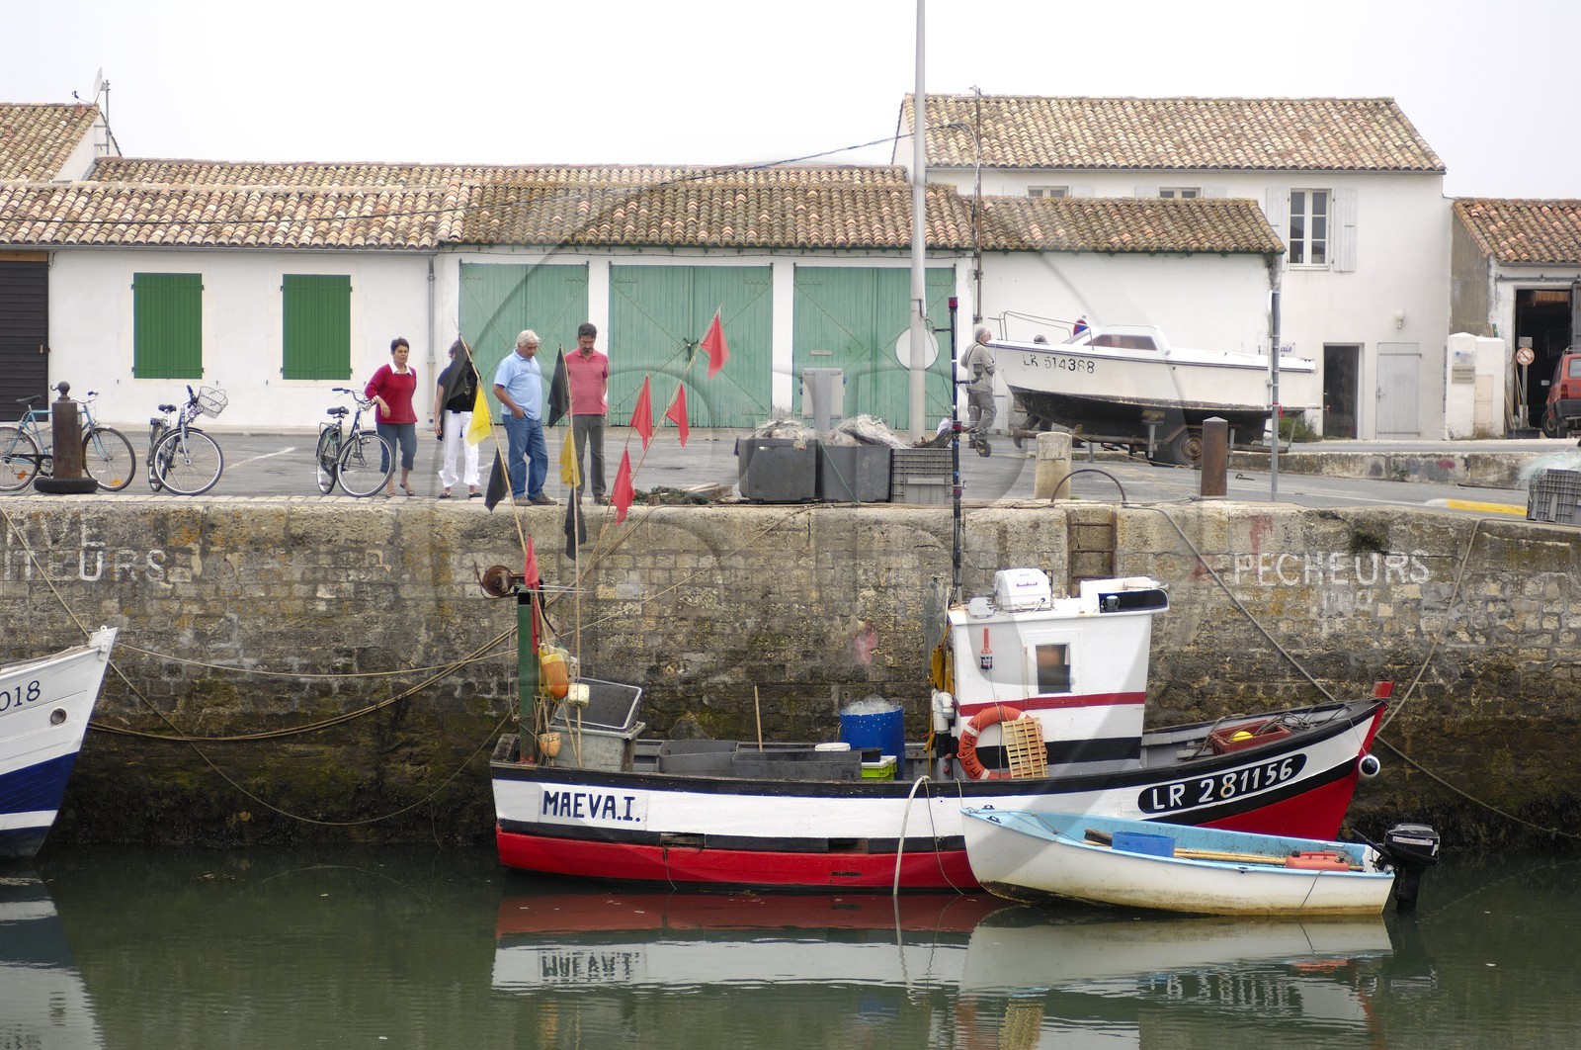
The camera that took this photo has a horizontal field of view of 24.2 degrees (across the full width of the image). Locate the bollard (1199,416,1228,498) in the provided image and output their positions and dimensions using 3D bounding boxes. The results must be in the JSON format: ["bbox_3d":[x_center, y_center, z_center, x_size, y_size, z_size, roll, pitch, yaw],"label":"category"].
[{"bbox_3d":[4.300,-0.685,37.500,0.270,0.820,0.270,1,3,0],"label":"bollard"}]

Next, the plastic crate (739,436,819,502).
[{"bbox_3d":[-0.122,-0.555,36.826,0.740,0.610,0.740,1,3,3],"label":"plastic crate"}]

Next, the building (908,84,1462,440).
[{"bbox_3d":[7.507,-5.332,75.001,10.200,6.900,9.200,0,3,-2],"label":"building"}]

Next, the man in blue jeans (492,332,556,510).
[{"bbox_3d":[-2.587,-1.065,35.855,0.440,1.700,0.520,3,4,37],"label":"man in blue jeans"}]

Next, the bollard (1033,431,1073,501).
[{"bbox_3d":[2.679,-0.608,37.625,0.360,0.680,0.360,0,3,0],"label":"bollard"}]

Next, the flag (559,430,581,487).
[{"bbox_3d":[-1.951,-0.585,32.600,0.200,0.500,0.120,0,3,0],"label":"flag"}]

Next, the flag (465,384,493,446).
[{"bbox_3d":[-2.754,-0.978,32.600,0.250,0.540,0.120,0,3,0],"label":"flag"}]

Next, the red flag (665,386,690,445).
[{"bbox_3d":[-1.061,-1.015,34.400,0.230,0.570,0.150,1,3,0],"label":"red flag"}]

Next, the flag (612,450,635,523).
[{"bbox_3d":[-1.557,-0.358,34.400,0.220,0.670,0.150,1,3,0],"label":"flag"}]

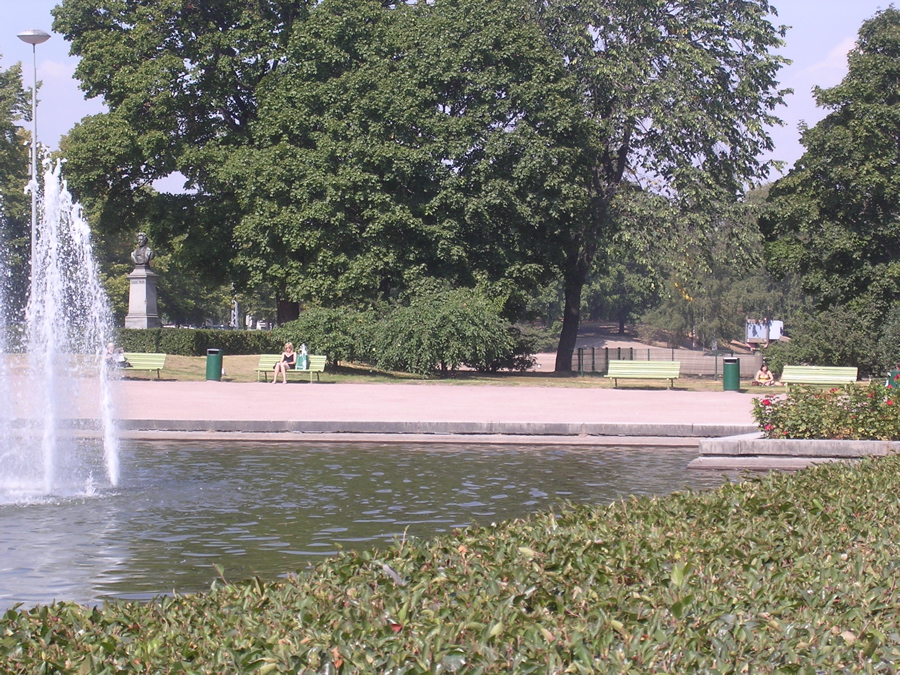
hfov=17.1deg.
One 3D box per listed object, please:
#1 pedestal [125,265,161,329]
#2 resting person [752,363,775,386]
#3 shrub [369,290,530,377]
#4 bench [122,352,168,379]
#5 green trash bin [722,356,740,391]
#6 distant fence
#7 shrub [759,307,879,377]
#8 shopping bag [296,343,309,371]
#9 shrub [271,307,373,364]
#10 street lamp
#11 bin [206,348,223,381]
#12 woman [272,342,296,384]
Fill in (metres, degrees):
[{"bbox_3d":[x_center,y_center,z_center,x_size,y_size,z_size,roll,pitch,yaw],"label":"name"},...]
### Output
[{"bbox_3d":[-11.519,-1.349,112.000,1.050,2.900,1.050,1,2,29],"label":"pedestal"},{"bbox_3d":[9.017,1.093,86.000,0.620,0.660,0.640,0,2,3],"label":"resting person"},{"bbox_3d":[0.016,-0.157,93.700,4.600,2.650,4.000,0,2,10],"label":"shrub"},{"bbox_3d":[-9.651,0.918,90.600,2.150,0.860,0.680,1,0,20],"label":"bench"},{"bbox_3d":[7.843,1.003,83.300,0.440,0.920,0.440,1,2,17],"label":"green trash bin"},{"bbox_3d":[6.620,0.776,91.000,6.100,0.920,0.120,1,2,22],"label":"distant fence"},{"bbox_3d":[11.832,0.161,96.000,3.800,2.250,3.000,0,0,0],"label":"shrub"},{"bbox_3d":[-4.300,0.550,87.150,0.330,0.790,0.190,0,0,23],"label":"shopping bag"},{"bbox_3d":[-4.172,0.000,101.000,3.400,2.100,2.800,0,0,5],"label":"shrub"},{"bbox_3d":[-13.947,-4.850,100.000,1.100,11.000,1.100,0,0,0],"label":"street lamp"},{"bbox_3d":[-6.985,0.817,88.800,0.440,0.920,0.440,1,2,17],"label":"bin"},{"bbox_3d":[-4.910,0.771,88.700,0.520,1.230,0.820,1,0,25],"label":"woman"}]

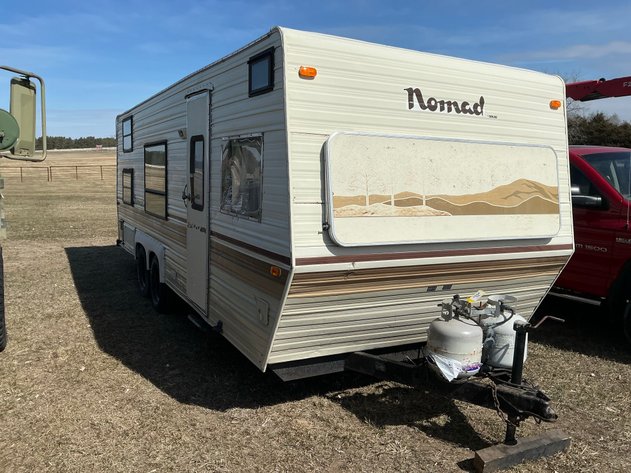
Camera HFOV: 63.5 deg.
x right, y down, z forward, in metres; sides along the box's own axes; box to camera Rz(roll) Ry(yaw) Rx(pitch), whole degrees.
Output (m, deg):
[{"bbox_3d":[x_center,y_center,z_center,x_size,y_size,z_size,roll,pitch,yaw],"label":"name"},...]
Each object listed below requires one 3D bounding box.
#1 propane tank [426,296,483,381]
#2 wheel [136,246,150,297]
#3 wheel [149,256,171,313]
[{"bbox_3d":[0.824,0.600,3.022,0.315,0.440,0.315,2,7,0],"label":"propane tank"},{"bbox_3d":[-2.141,0.431,6.630,0.200,0.670,0.670,-2,8,-29],"label":"wheel"},{"bbox_3d":[-1.725,0.536,5.884,0.200,0.670,0.670,-2,8,-29],"label":"wheel"}]

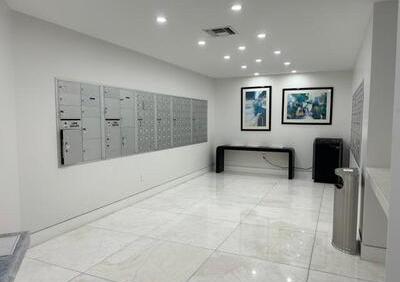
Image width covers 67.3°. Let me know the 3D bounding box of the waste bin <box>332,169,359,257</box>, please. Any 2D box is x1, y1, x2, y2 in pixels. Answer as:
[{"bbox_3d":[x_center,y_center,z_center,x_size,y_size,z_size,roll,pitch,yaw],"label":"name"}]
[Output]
[{"bbox_3d":[1.589,0.739,3.287,0.245,0.810,0.460,2,5,24],"label":"waste bin"}]

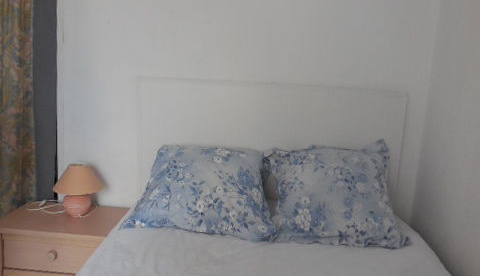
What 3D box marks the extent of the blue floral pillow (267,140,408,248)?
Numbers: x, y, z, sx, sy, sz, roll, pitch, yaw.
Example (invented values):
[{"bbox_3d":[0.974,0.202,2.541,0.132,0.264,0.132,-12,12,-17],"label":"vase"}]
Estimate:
[{"bbox_3d":[0.452,0.273,2.280,0.680,0.490,0.170,4,-31,3],"label":"blue floral pillow"}]

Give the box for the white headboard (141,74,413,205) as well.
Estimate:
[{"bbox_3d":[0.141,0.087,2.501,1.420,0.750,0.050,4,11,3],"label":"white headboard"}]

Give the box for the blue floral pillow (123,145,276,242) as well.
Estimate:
[{"bbox_3d":[-0.178,0.249,2.303,0.700,0.480,0.170,4,-31,3],"label":"blue floral pillow"}]

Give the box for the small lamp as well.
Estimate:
[{"bbox_3d":[-0.853,0.277,2.455,0.280,0.275,0.280,4,11,3],"label":"small lamp"}]

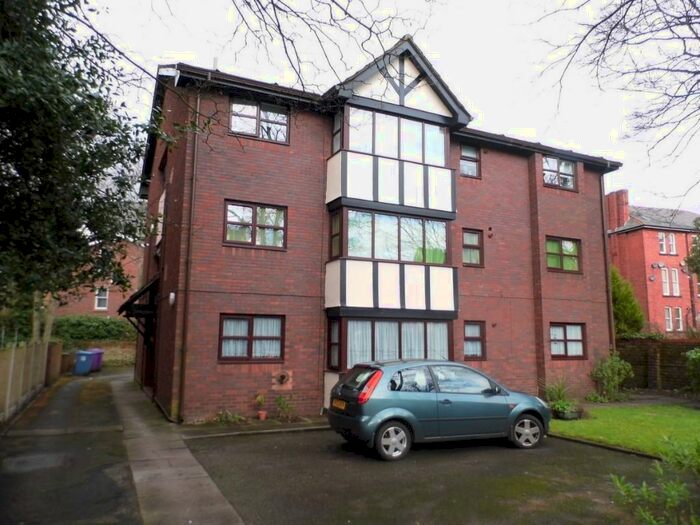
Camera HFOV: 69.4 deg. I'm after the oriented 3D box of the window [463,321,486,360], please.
[{"bbox_3d":[3.389,2.127,13.730,0.733,1.058,0.120,4,-9,-25],"label":"window"}]

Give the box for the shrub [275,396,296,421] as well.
[{"bbox_3d":[-1.379,3.145,10.889,0.450,0.580,0.420,4,-9,-25],"label":"shrub"}]

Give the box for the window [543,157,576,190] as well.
[{"bbox_3d":[6.472,-2.694,15.579,1.457,0.975,0.120,4,-9,-25],"label":"window"}]

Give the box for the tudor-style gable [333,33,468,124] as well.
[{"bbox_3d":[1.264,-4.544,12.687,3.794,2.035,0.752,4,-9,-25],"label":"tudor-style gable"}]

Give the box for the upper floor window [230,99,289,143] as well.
[{"bbox_3d":[-2.099,-3.288,11.860,1.459,0.920,0.120,4,-9,-25],"label":"upper floor window"}]

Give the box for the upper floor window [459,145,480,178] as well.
[{"bbox_3d":[3.487,-2.908,14.651,0.750,0.990,0.120,4,-9,-26],"label":"upper floor window"}]

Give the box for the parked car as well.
[{"bbox_3d":[1.629,2.444,8.884,3.920,1.450,1.700,3,-8,-21],"label":"parked car"}]

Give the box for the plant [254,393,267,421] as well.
[{"bbox_3d":[-1.952,3.167,11.205,0.250,0.610,0.250,4,-9,-26],"label":"plant"}]

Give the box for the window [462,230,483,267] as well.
[{"bbox_3d":[3.414,-0.391,14.095,0.733,1.054,0.120,4,-9,-25],"label":"window"}]

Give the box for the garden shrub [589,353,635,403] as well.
[{"bbox_3d":[7.745,3.393,14.914,1.200,1.450,1.150,4,-9,-25],"label":"garden shrub"}]

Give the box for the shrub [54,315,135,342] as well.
[{"bbox_3d":[-13.954,3.591,27.500,4.600,1.500,1.500,4,-9,-26],"label":"shrub"}]

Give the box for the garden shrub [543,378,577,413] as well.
[{"bbox_3d":[4.940,3.136,11.920,0.720,0.800,0.680,4,-9,-26],"label":"garden shrub"}]

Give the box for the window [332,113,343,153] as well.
[{"bbox_3d":[-0.256,-3.224,12.510,0.120,1.120,0.600,4,-9,-26],"label":"window"}]

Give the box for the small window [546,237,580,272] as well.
[{"bbox_3d":[6.447,-0.203,15.219,1.457,1.054,0.120,4,-9,-25],"label":"small window"}]

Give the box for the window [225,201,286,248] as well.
[{"bbox_3d":[-2.123,-0.821,11.503,1.459,1.054,0.120,4,-9,-25],"label":"window"}]

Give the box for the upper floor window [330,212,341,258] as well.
[{"bbox_3d":[-0.303,-0.625,11.919,0.110,1.128,0.686,4,-9,-25],"label":"upper floor window"}]

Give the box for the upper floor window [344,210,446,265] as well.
[{"bbox_3d":[1.212,-0.589,12.577,3.000,1.200,0.160,4,-9,-26],"label":"upper floor window"}]

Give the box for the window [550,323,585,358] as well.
[{"bbox_3d":[6.423,2.321,14.853,1.457,1.068,0.120,4,-9,-25],"label":"window"}]

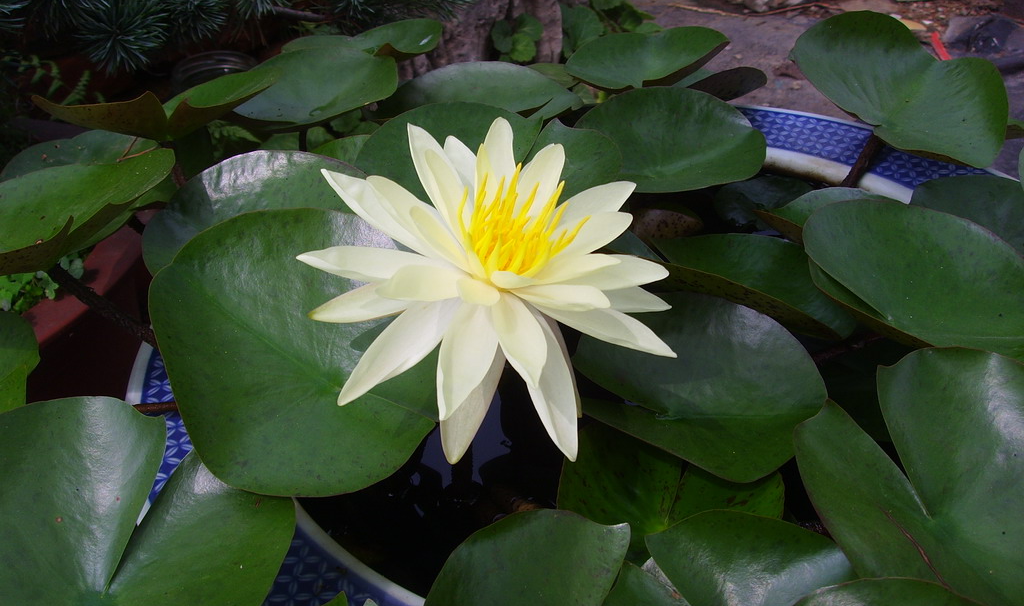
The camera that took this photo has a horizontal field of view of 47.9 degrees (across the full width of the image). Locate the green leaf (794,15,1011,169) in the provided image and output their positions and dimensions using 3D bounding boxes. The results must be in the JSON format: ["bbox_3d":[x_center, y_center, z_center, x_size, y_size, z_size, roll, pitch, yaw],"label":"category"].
[{"bbox_3d":[0.208,-0.115,0.620,0.115,0.030,0.105,3,55,-5],"label":"green leaf"}]

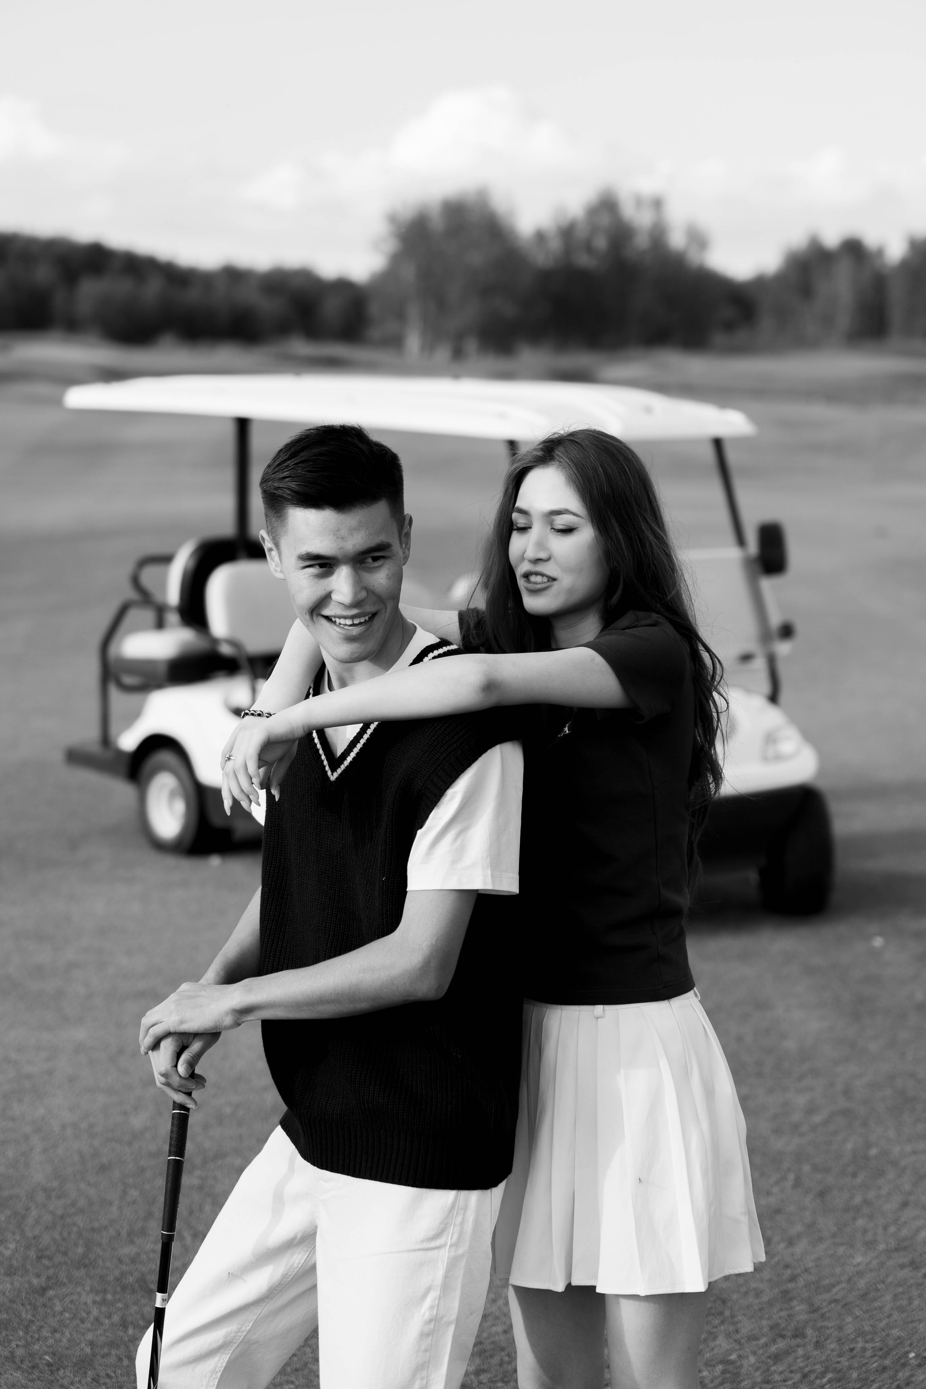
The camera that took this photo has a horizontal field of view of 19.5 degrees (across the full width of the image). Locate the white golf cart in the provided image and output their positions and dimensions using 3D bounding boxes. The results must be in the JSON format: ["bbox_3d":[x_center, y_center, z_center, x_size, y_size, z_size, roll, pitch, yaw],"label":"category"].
[{"bbox_3d":[-0.125,-0.249,10.617,1.220,1.940,3.620,-7,10,-42],"label":"white golf cart"}]

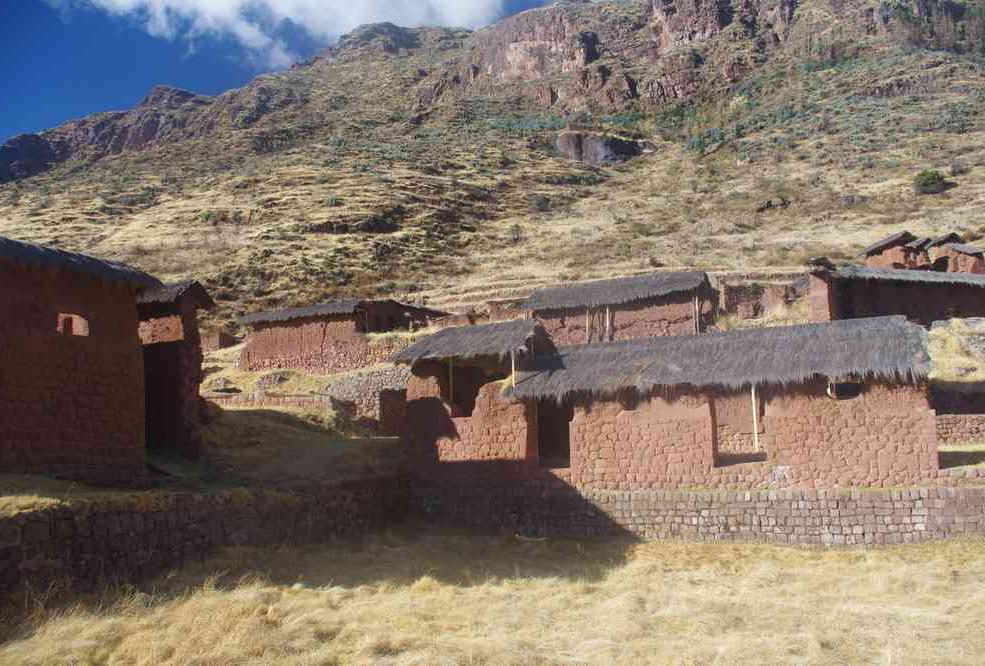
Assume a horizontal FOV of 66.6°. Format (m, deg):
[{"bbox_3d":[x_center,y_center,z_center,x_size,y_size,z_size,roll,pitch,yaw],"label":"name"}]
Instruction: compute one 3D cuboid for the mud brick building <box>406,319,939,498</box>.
[{"bbox_3d":[4.743,1.997,23.267,15.243,5.531,4.714,-6,-13,24],"label":"mud brick building"}]

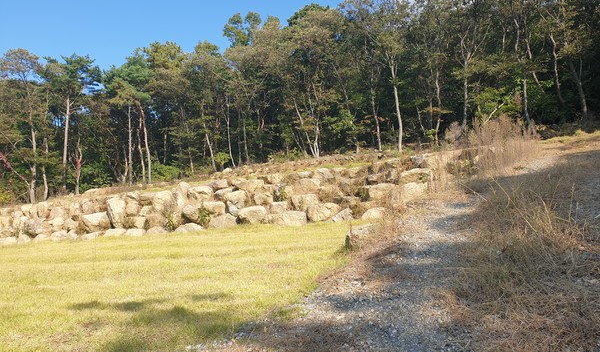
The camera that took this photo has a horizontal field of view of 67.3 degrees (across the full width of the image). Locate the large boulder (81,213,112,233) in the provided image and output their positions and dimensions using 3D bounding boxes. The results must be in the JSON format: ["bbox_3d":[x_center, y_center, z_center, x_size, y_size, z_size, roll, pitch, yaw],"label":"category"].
[{"bbox_3d":[-7.766,1.775,17.200,0.942,0.823,0.800,-1,-3,0],"label":"large boulder"}]

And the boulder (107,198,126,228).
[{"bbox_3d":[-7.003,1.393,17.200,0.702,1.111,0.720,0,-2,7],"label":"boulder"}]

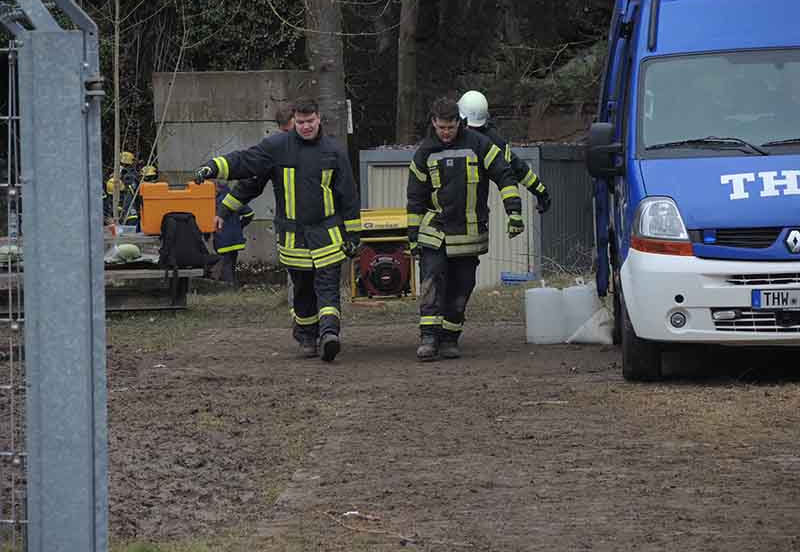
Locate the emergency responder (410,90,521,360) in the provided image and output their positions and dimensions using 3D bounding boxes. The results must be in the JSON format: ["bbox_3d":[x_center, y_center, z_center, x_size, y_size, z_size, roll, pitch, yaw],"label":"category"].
[{"bbox_3d":[0.447,-0.314,27.600,0.820,1.810,0.550,0,1,-5],"label":"emergency responder"}]

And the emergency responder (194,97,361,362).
[{"bbox_3d":[-0.832,-0.315,27.700,1.120,1.810,0.580,0,1,0],"label":"emergency responder"}]

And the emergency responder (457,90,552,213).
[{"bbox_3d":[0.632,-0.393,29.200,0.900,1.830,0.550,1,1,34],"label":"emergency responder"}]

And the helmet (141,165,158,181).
[{"bbox_3d":[-3.283,-1.343,53.000,0.240,0.220,0.270,0,1,0],"label":"helmet"}]

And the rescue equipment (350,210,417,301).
[{"bbox_3d":[-0.108,-0.143,28.150,0.460,0.640,0.750,0,1,-1],"label":"rescue equipment"}]

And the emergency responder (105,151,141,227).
[{"bbox_3d":[-3.637,-0.780,53.000,0.580,1.740,0.480,0,1,-6],"label":"emergency responder"}]

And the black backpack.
[{"bbox_3d":[-2.015,-0.334,38.000,0.460,0.520,0.300,0,1,-6],"label":"black backpack"}]

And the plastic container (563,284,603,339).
[{"bbox_3d":[1.343,0.287,30.100,0.280,0.420,0.290,0,1,0],"label":"plastic container"}]

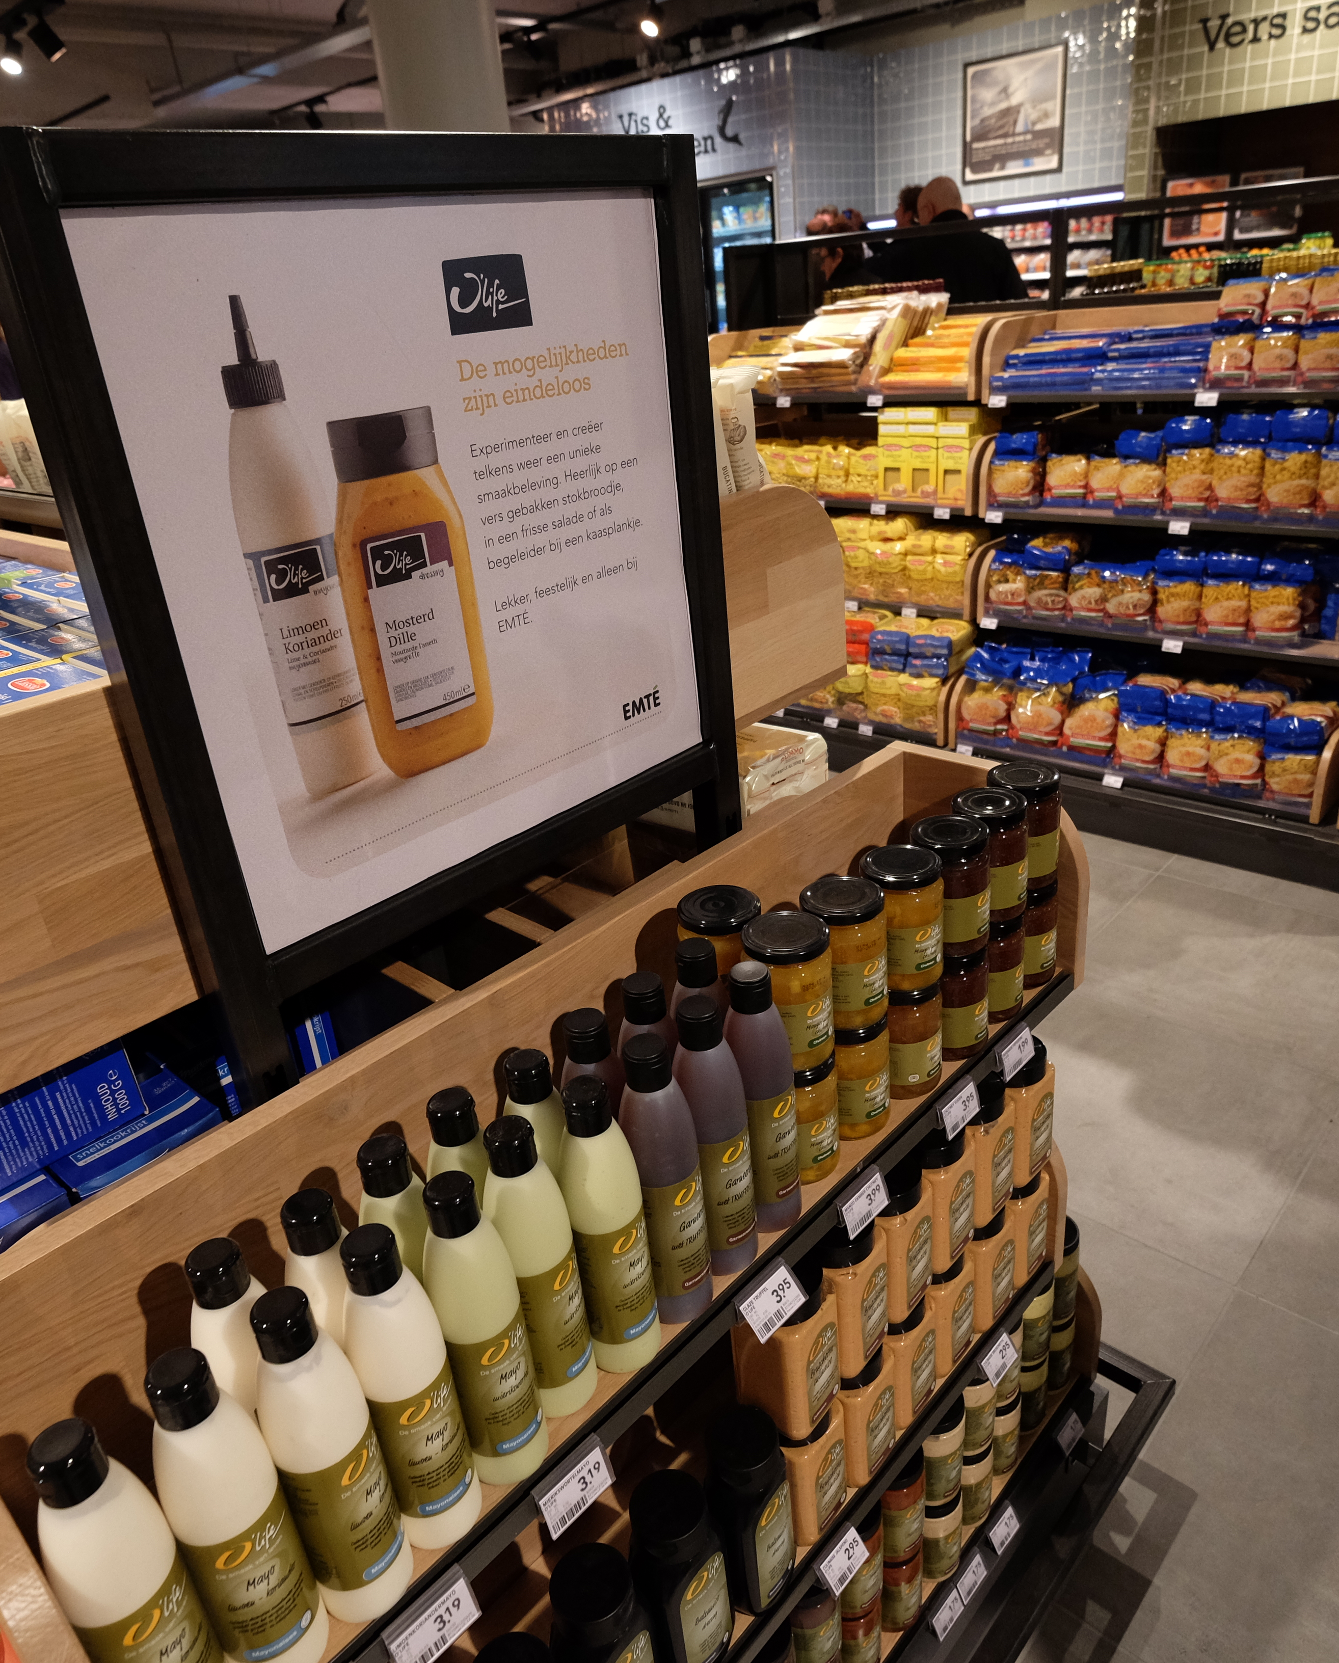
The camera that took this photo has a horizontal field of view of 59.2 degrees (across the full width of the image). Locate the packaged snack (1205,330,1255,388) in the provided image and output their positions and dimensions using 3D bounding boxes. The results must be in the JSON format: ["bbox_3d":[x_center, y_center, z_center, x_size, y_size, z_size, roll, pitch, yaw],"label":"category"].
[{"bbox_3d":[1.311,-1.105,2.747,0.092,0.120,0.050,17,33,39],"label":"packaged snack"}]

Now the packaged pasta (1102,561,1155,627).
[{"bbox_3d":[1.214,-0.629,3.117,0.115,0.155,0.060,17,33,39],"label":"packaged pasta"}]

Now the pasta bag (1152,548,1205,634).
[{"bbox_3d":[1.289,-0.606,2.966,0.105,0.200,0.070,17,33,39],"label":"pasta bag"}]

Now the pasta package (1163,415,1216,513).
[{"bbox_3d":[1.257,-0.885,2.838,0.105,0.218,0.070,17,33,39],"label":"pasta package"}]

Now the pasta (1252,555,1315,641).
[{"bbox_3d":[1.469,-0.557,2.809,0.110,0.187,0.070,17,33,39],"label":"pasta"}]

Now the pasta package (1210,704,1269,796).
[{"bbox_3d":[1.388,-0.205,2.871,0.107,0.217,0.070,17,33,39],"label":"pasta package"}]

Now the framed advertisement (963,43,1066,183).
[{"bbox_3d":[2.610,-5.411,8.927,0.828,0.806,0.030,17,33,39],"label":"framed advertisement"}]

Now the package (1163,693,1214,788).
[{"bbox_3d":[1.300,-0.235,2.944,0.105,0.214,0.070,17,33,39],"label":"package"}]

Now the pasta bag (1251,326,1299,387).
[{"bbox_3d":[1.382,-1.083,2.686,0.088,0.122,0.050,17,33,39],"label":"pasta bag"}]

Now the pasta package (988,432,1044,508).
[{"bbox_3d":[0.946,-0.986,3.213,0.130,0.185,0.070,17,33,39],"label":"pasta package"}]

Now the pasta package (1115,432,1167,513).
[{"bbox_3d":[1.175,-0.891,2.919,0.108,0.187,0.070,17,33,39],"label":"pasta package"}]

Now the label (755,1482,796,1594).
[{"bbox_3d":[0.097,0.647,1.065,0.007,0.118,0.052,17,33,39],"label":"label"}]

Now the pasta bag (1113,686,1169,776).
[{"bbox_3d":[1.234,-0.263,3.082,0.115,0.220,0.070,17,33,39],"label":"pasta bag"}]

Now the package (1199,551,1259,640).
[{"bbox_3d":[1.379,-0.581,2.888,0.110,0.194,0.070,17,33,39],"label":"package"}]

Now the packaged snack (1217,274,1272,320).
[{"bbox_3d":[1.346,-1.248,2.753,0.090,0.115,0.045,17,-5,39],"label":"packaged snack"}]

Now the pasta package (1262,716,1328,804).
[{"bbox_3d":[1.485,-0.172,2.789,0.110,0.200,0.070,17,33,39],"label":"pasta package"}]

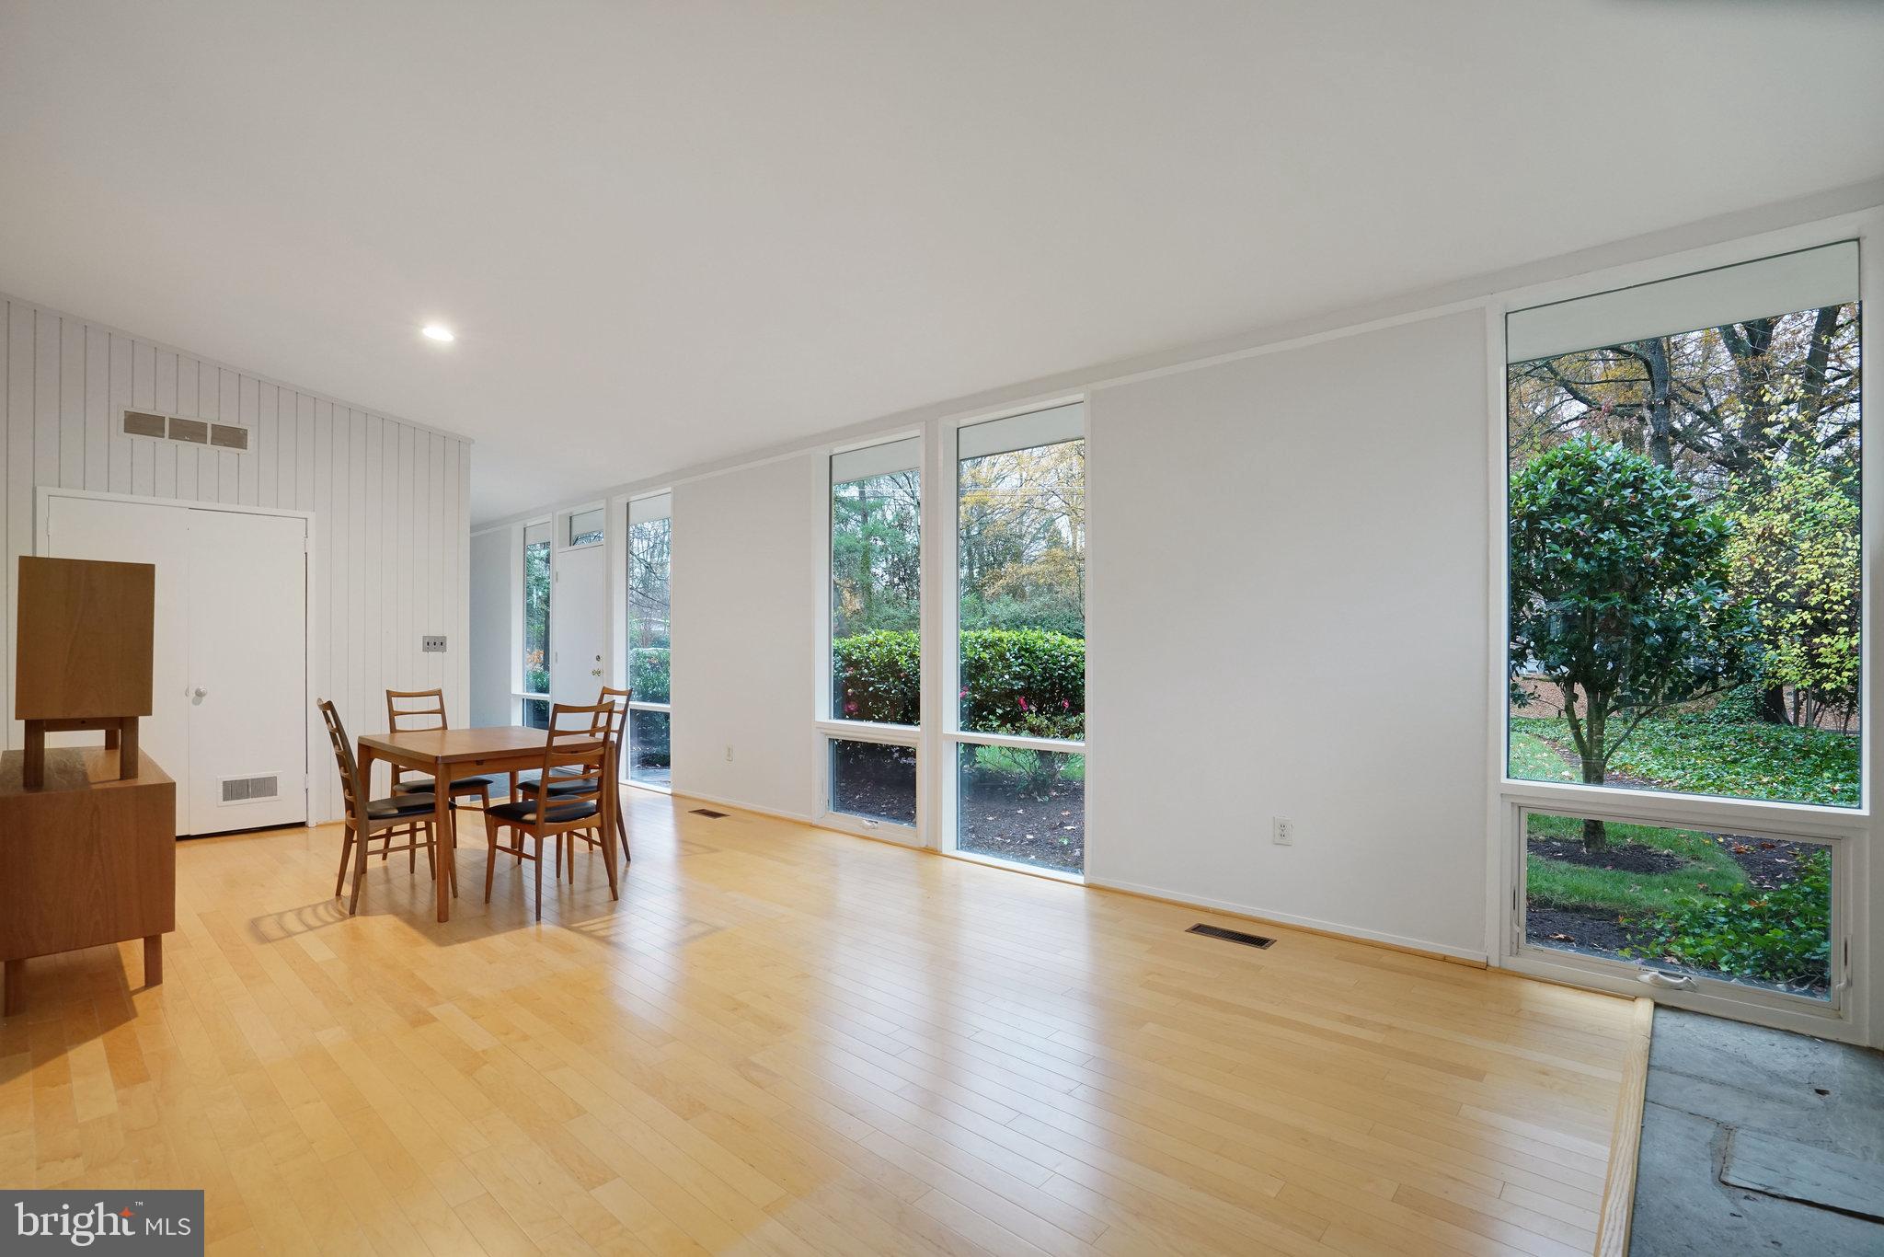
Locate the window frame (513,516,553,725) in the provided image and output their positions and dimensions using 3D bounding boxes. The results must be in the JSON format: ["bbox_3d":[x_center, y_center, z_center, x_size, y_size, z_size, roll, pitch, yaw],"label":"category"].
[{"bbox_3d":[-4.016,0.111,8.309,0.910,2.450,0.130,0,0,40],"label":"window frame"}]

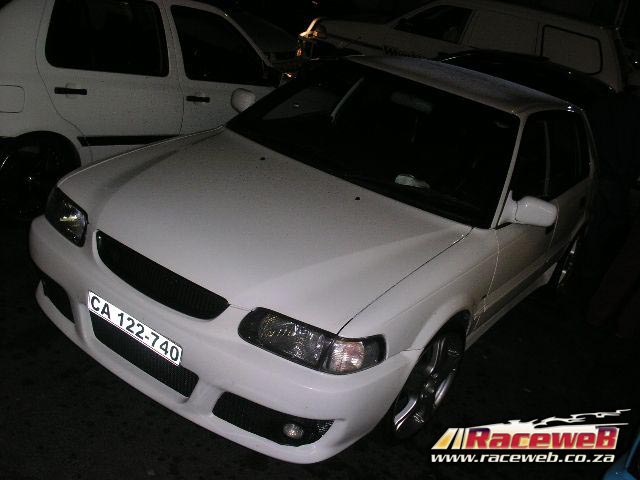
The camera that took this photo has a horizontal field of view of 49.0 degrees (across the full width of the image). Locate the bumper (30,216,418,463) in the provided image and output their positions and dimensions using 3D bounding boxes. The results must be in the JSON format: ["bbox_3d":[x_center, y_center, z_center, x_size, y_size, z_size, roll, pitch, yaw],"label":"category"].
[{"bbox_3d":[-0.495,0.271,2.771,1.707,0.465,0.677,24,22,27],"label":"bumper"}]

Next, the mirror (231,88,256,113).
[{"bbox_3d":[-0.452,-0.754,3.908,0.217,0.162,0.182,24,22,27],"label":"mirror"}]

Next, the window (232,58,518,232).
[{"bbox_3d":[0.317,-0.582,3.542,1.485,0.121,0.879,24,55,27],"label":"window"}]

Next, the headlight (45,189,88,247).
[{"bbox_3d":[-0.969,-0.104,2.926,0.414,0.172,0.313,24,22,27],"label":"headlight"}]

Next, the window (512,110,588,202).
[{"bbox_3d":[1.300,-0.454,3.910,0.111,0.465,1.778,-2,9,33],"label":"window"}]

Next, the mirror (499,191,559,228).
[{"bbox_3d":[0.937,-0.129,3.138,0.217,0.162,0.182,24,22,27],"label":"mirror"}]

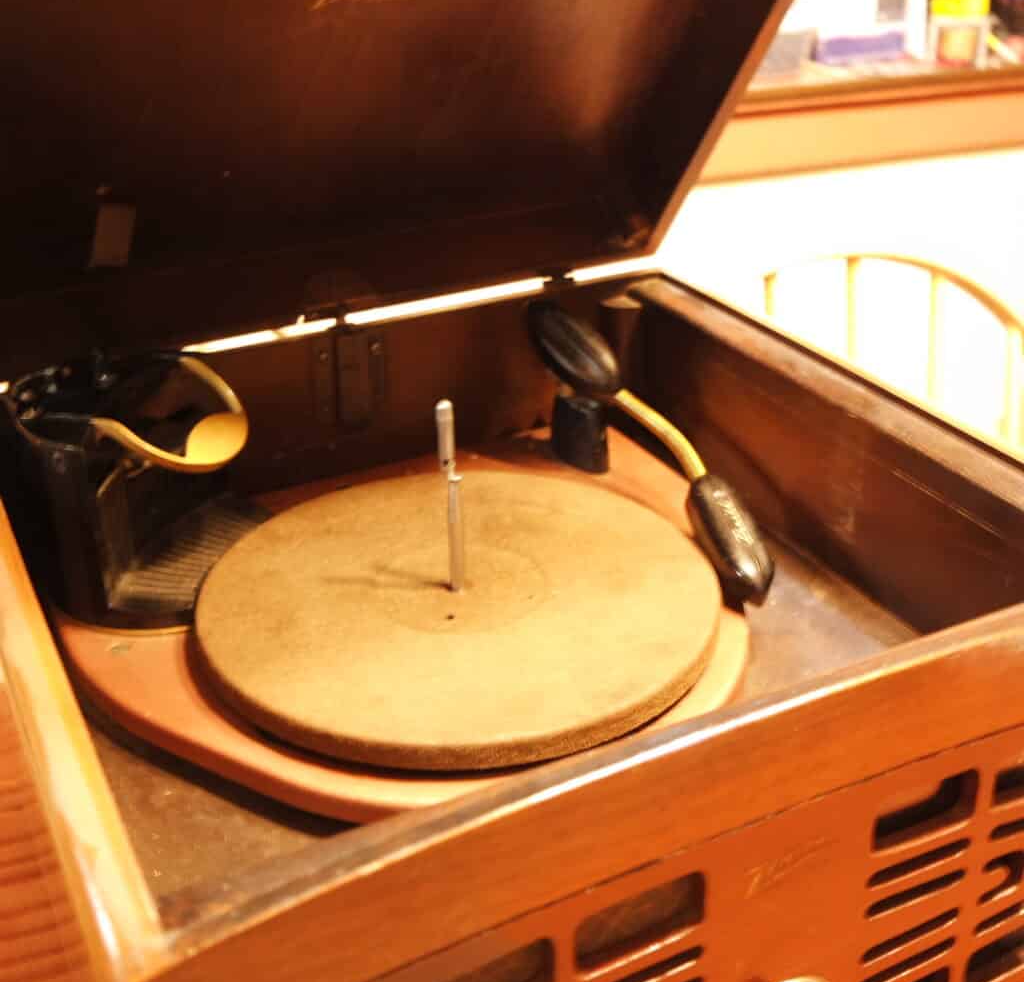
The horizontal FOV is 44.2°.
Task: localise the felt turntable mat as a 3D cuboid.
[{"bbox_3d":[-0.025,0.050,0.614,0.248,0.012,0.248,-1,27,0],"label":"felt turntable mat"}]

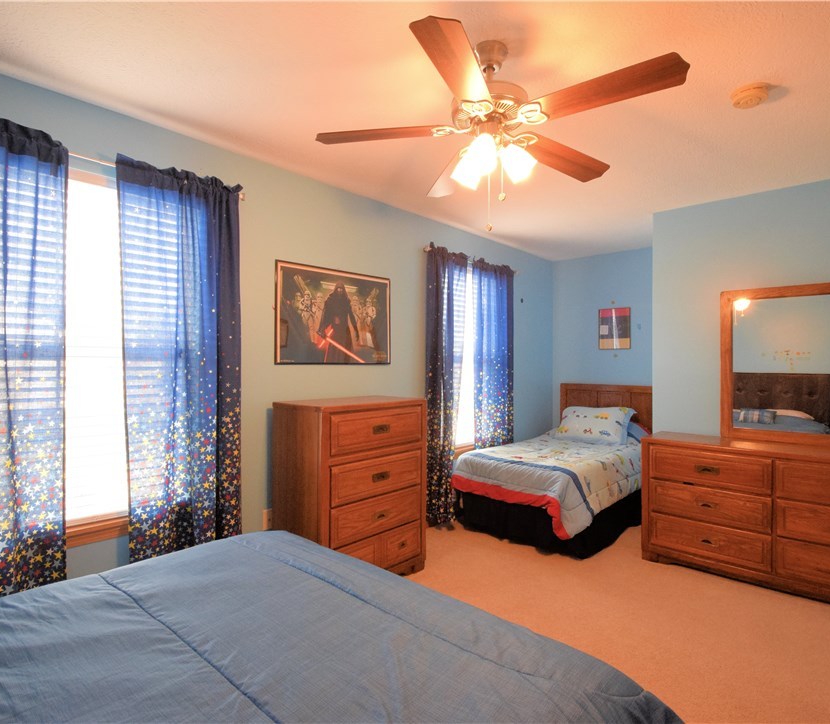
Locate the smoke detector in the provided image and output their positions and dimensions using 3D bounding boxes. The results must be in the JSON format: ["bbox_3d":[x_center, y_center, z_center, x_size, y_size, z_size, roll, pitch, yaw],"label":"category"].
[{"bbox_3d":[1.404,-1.109,1.893,0.139,0.044,0.139,0,0,44],"label":"smoke detector"}]

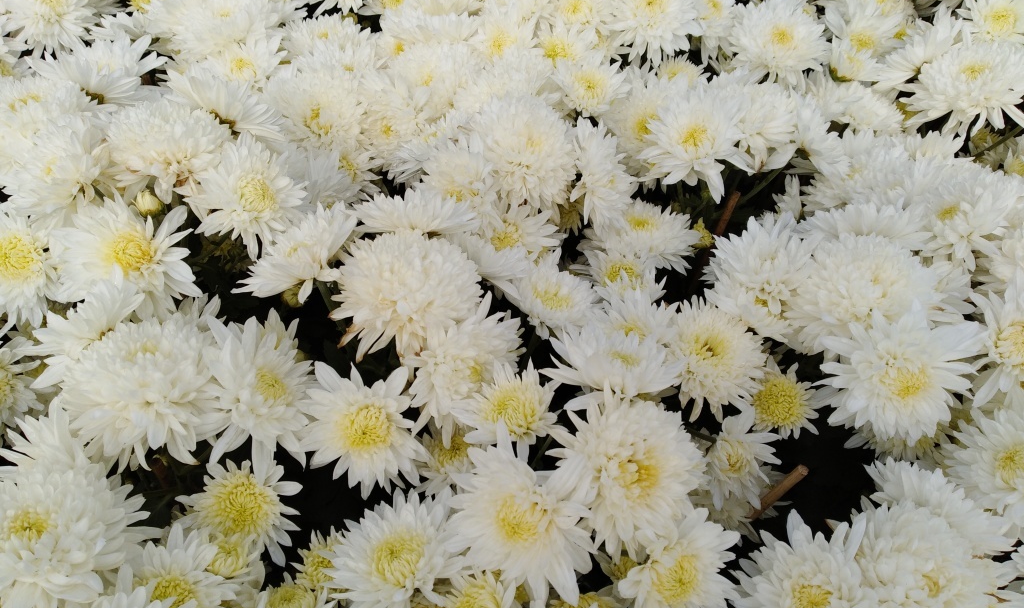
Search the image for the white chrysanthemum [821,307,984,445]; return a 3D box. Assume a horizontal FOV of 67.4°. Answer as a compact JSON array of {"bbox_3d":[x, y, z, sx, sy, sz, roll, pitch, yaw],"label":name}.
[{"bbox_3d":[0.285,0.053,0.560,0.110,0.050,0.110,0,60,0],"label":"white chrysanthemum"}]

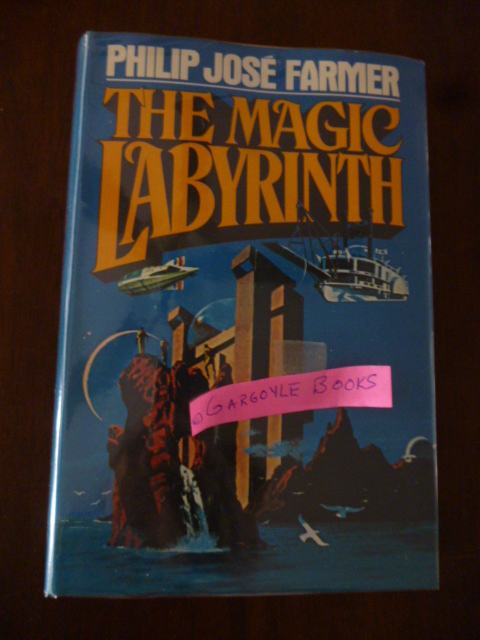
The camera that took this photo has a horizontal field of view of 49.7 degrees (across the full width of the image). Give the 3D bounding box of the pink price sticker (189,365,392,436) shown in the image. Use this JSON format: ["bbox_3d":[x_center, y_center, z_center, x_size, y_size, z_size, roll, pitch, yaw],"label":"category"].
[{"bbox_3d":[0.021,0.033,0.212,0.082,0.013,0.019,-10,83,3],"label":"pink price sticker"}]

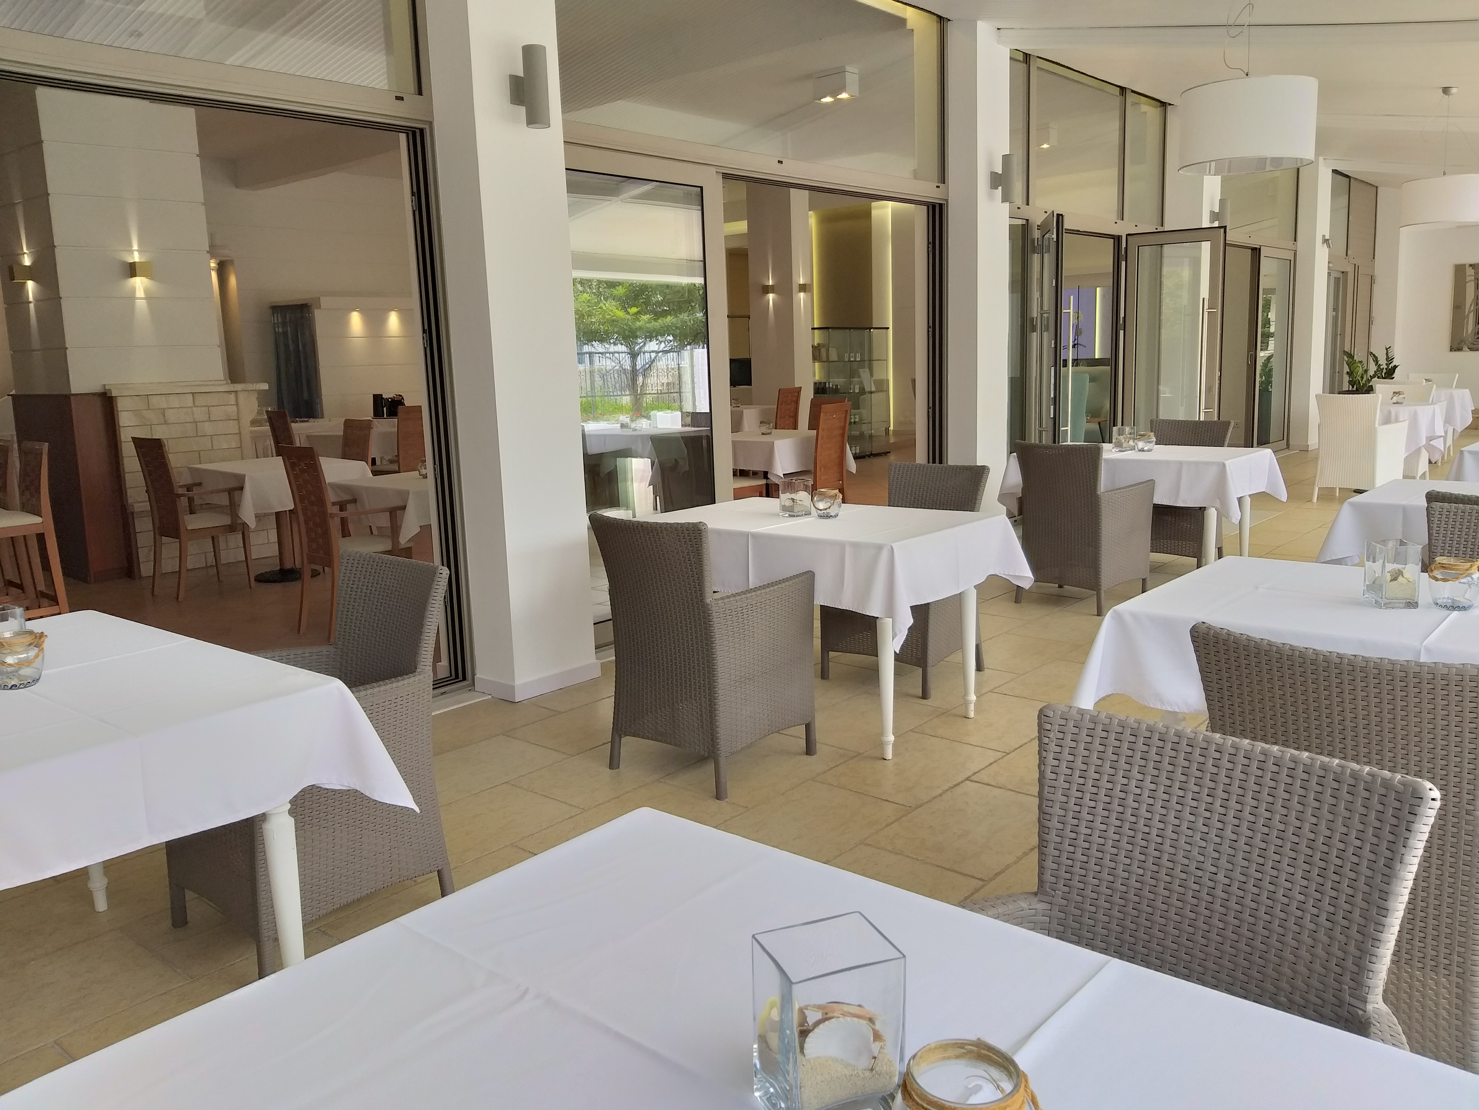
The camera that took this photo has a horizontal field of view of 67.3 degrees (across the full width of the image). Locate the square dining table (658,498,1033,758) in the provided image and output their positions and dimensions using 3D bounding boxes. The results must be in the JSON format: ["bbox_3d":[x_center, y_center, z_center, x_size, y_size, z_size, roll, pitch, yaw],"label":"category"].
[{"bbox_3d":[0.282,0.232,4.260,1.280,0.766,0.790,7,13,41],"label":"square dining table"}]

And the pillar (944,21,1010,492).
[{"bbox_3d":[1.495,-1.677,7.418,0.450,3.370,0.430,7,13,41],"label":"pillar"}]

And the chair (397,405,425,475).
[{"bbox_3d":[-3.349,-0.983,11.278,0.530,1.020,0.560,-11,13,-42],"label":"chair"}]

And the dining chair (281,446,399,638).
[{"bbox_3d":[-2.097,-0.095,5.961,0.530,1.020,0.560,7,14,43],"label":"dining chair"}]

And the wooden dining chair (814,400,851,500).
[{"bbox_3d":[0.529,-0.634,8.397,0.570,1.000,0.530,7,14,41],"label":"wooden dining chair"}]

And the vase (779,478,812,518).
[{"bbox_3d":[0.222,-0.220,4.288,0.084,0.135,0.084,-6,11,-22],"label":"vase"}]

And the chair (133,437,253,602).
[{"bbox_3d":[-3.522,-0.262,7.139,0.540,1.015,0.560,7,13,41],"label":"chair"}]

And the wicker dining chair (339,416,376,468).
[{"bbox_3d":[-3.056,-0.477,8.241,0.540,1.000,0.580,7,14,41],"label":"wicker dining chair"}]

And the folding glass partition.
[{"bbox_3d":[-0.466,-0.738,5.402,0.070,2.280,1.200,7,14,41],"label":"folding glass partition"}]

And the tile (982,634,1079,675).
[{"bbox_3d":[1.249,0.452,5.068,0.400,0.010,0.600,7,13,41],"label":"tile"}]

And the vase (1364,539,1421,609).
[{"bbox_3d":[1.470,0.041,2.503,0.080,0.136,0.088,-1,10,5],"label":"vase"}]

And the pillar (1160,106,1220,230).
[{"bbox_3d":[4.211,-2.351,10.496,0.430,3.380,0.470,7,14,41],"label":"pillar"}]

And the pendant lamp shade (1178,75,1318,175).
[{"bbox_3d":[1.959,-1.647,4.293,0.479,0.268,0.479,7,13,41],"label":"pendant lamp shade"}]

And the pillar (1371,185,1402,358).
[{"bbox_3d":[9.149,-3.421,15.745,0.380,3.370,0.460,7,13,41],"label":"pillar"}]

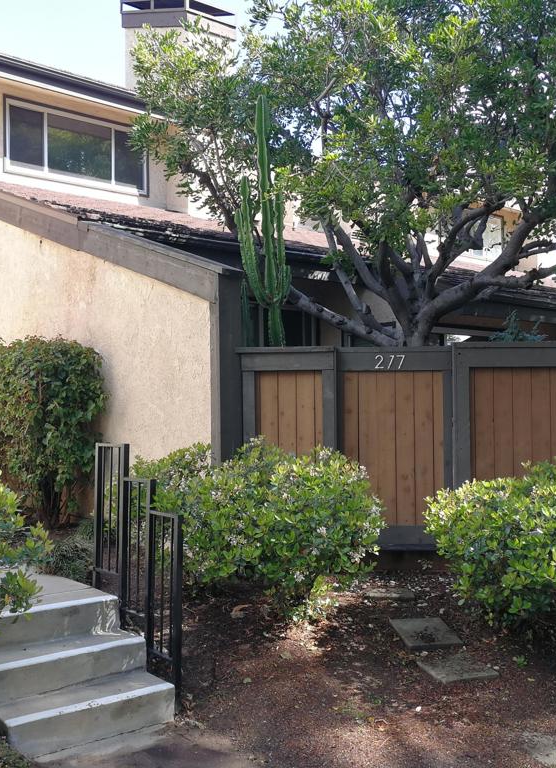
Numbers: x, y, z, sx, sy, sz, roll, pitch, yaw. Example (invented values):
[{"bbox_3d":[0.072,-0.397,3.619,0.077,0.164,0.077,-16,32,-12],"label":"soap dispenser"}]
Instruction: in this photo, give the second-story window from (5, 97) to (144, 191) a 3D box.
[{"bbox_3d":[-3.033,-3.611,12.300,2.450,1.170,0.120,0,-1,-41],"label":"second-story window"}]

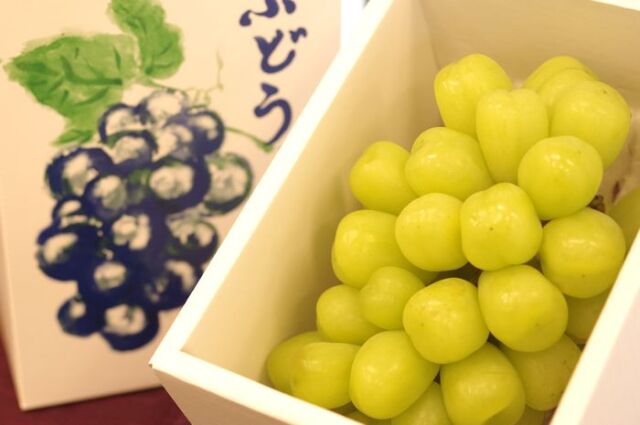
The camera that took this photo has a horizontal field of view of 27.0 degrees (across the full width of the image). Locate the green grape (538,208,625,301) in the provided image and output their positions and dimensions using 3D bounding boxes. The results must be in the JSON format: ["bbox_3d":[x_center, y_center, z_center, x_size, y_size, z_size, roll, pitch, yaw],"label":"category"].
[{"bbox_3d":[0.089,0.014,0.448,0.029,0.030,0.029,0,32,0],"label":"green grape"}]

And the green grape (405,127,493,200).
[{"bbox_3d":[0.048,-0.017,0.490,0.031,0.029,0.029,-2,25,0],"label":"green grape"}]

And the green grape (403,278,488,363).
[{"bbox_3d":[0.042,0.036,0.440,0.029,0.029,0.029,0,32,0],"label":"green grape"}]

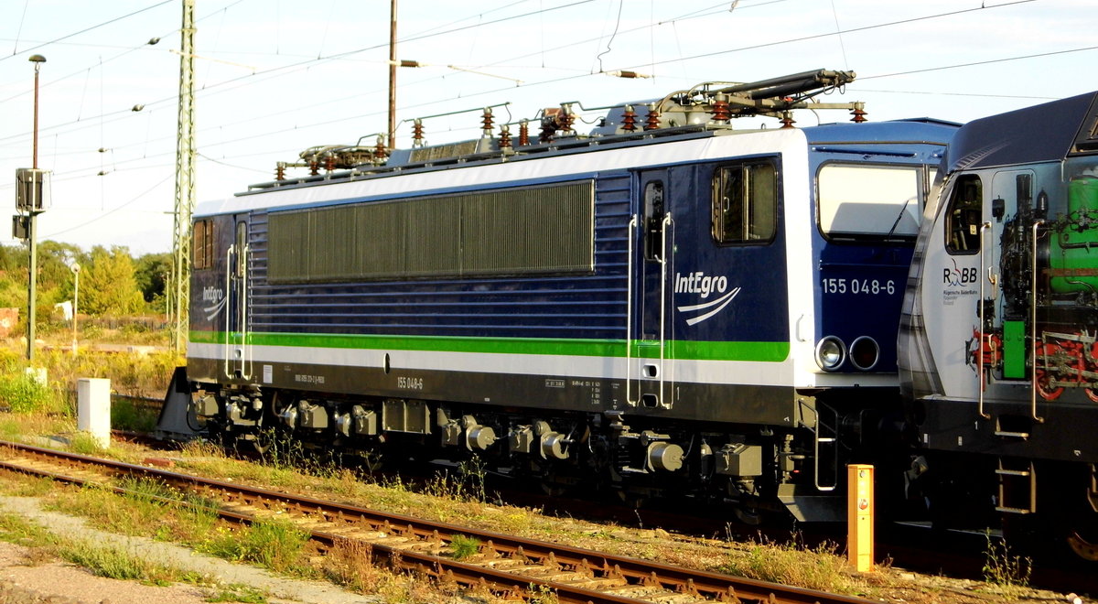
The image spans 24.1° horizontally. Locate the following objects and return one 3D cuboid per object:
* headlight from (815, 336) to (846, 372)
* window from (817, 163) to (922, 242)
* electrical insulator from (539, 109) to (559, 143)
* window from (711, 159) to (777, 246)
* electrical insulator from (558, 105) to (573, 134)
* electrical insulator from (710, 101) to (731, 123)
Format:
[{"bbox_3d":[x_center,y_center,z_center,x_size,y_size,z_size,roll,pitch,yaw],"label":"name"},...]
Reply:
[{"bbox_3d":[2.652,0.484,24.167,0.330,0.330,0.100,0,0,-26],"label":"headlight"},{"bbox_3d":[3.067,-0.955,24.557,1.190,0.760,0.070,0,-6,-26],"label":"window"},{"bbox_3d":[-0.013,-2.088,30.700,0.210,0.380,0.210,0,0,-26],"label":"electrical insulator"},{"bbox_3d":[1.906,-0.954,25.033,0.060,0.816,1.149,0,0,-28],"label":"window"},{"bbox_3d":[0.205,-2.144,30.255,0.195,0.350,0.195,0,0,0],"label":"electrical insulator"},{"bbox_3d":[1.782,-1.974,26.682,0.205,0.235,0.205,0,0,0],"label":"electrical insulator"}]

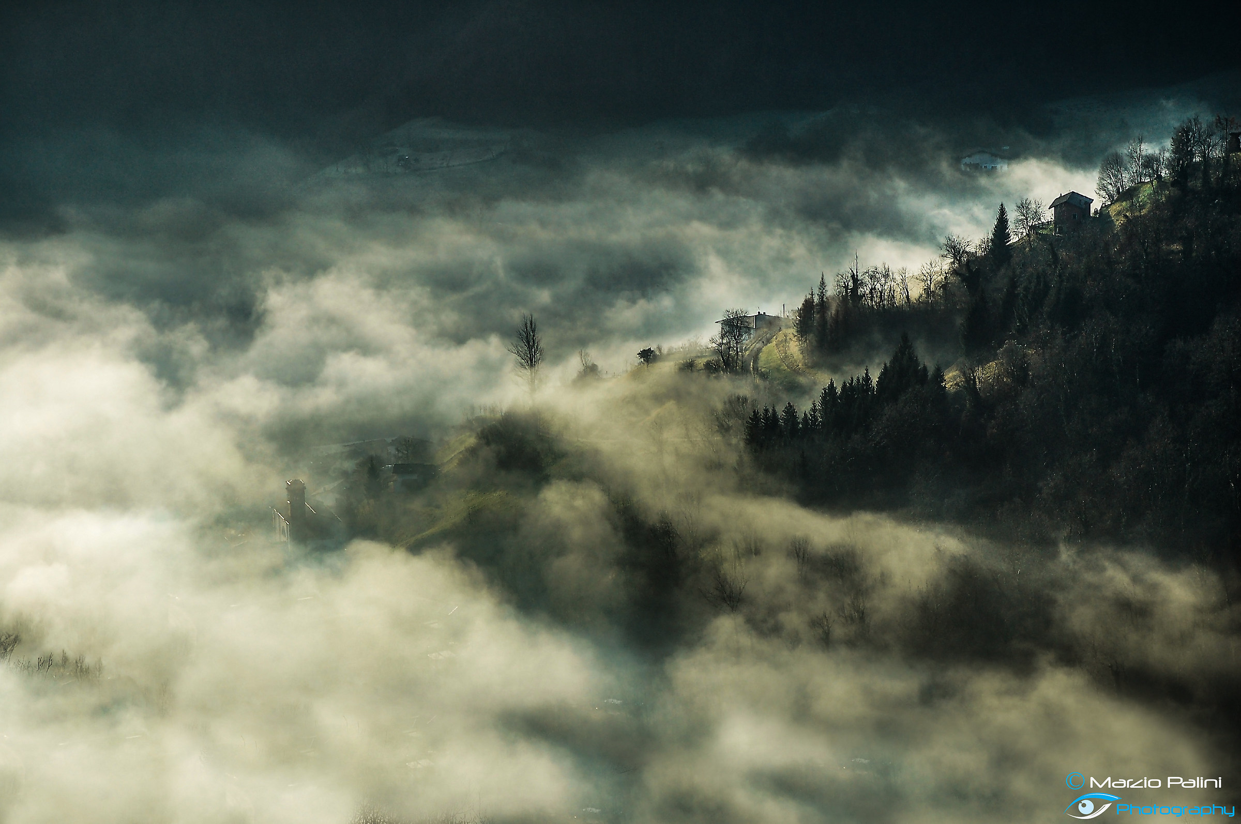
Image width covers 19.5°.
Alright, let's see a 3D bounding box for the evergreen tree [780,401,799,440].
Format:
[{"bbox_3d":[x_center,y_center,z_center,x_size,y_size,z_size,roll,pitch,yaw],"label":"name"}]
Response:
[{"bbox_3d":[39.140,2.240,834.080,4.800,9.200,4.800,1,14,3],"label":"evergreen tree"}]

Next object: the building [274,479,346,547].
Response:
[{"bbox_3d":[-81.340,26.420,946.140,14.200,17.000,17.000,-4,13,-18],"label":"building"}]

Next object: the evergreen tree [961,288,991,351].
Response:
[{"bbox_3d":[72.450,-18.670,736.210,6.150,12.160,6.150,1,12,6],"label":"evergreen tree"}]

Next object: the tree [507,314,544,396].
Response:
[{"bbox_3d":[-23.020,-13.830,889.590,9.200,21.000,9.000,0,13,0],"label":"tree"}]

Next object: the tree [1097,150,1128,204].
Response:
[{"bbox_3d":[107.650,-51.440,791.050,6.860,11.370,6.860,2,12,8],"label":"tree"}]

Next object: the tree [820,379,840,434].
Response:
[{"bbox_3d":[40.380,-0.950,698.830,3.750,10.370,3.750,1,12,3],"label":"tree"}]

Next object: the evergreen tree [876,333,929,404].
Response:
[{"bbox_3d":[64.560,-9.760,827.430,11.000,17.000,11.000,1,14,5],"label":"evergreen tree"}]

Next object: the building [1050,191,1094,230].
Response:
[{"bbox_3d":[107.340,-47.490,860.030,8.800,8.000,10.300,4,14,15],"label":"building"}]

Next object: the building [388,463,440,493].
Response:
[{"bbox_3d":[-55.960,17.820,978.240,12.000,6.500,8.500,0,12,2],"label":"building"}]

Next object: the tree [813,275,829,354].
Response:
[{"bbox_3d":[42.650,-21.010,768.530,3.100,17.000,3.100,1,12,3],"label":"tree"}]

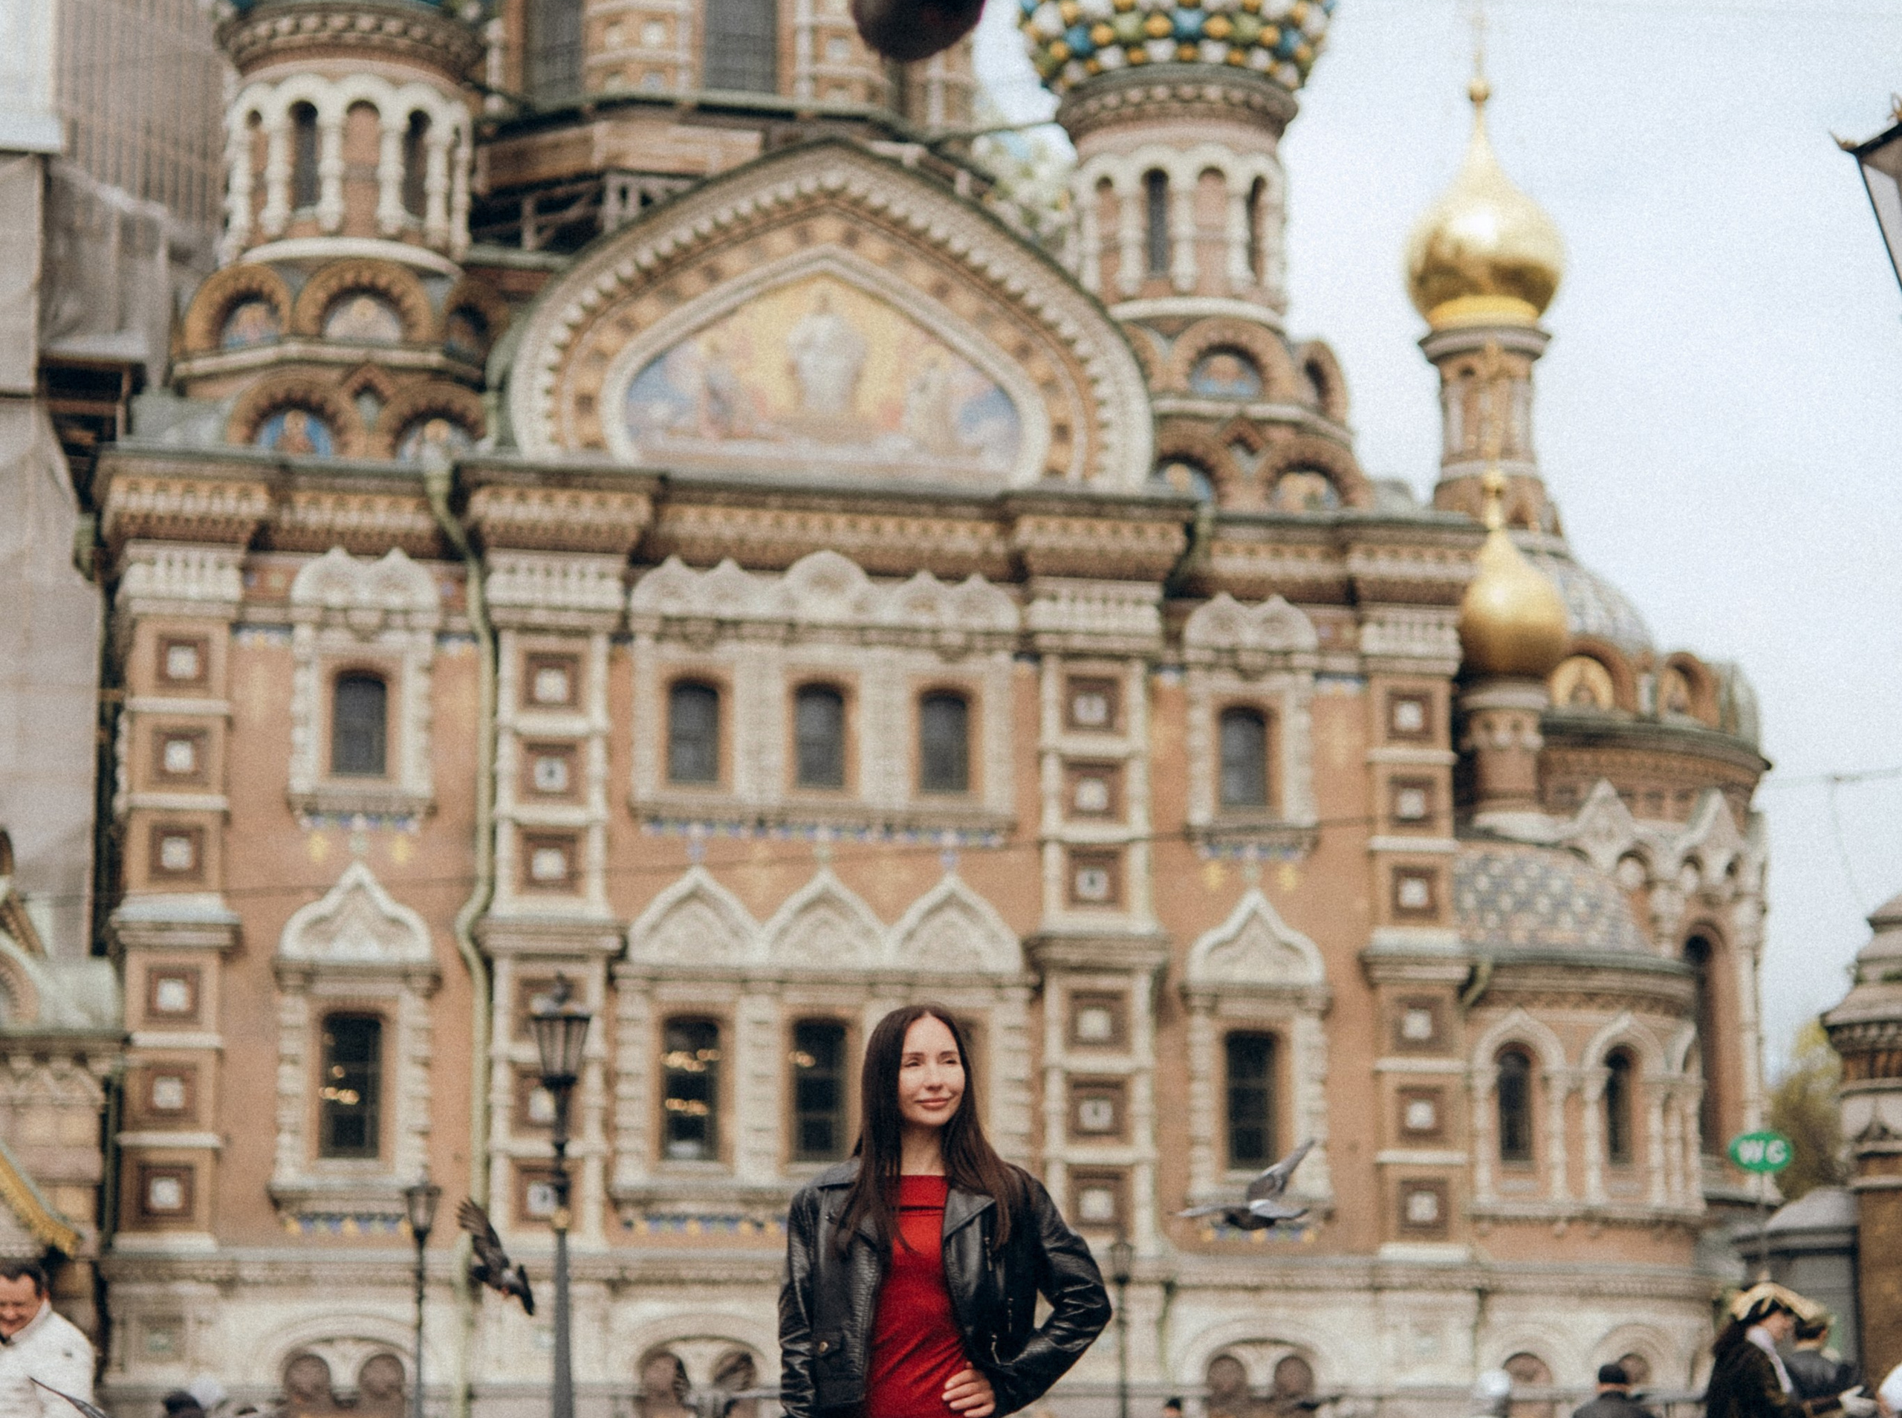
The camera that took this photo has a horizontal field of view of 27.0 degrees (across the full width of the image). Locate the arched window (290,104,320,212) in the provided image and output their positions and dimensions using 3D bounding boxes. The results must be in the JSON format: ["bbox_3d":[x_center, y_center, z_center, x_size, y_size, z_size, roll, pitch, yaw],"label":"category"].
[{"bbox_3d":[-12.962,-11.040,79.424,0.598,2.223,0.300,-3,-11,14],"label":"arched window"}]

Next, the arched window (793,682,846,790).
[{"bbox_3d":[-2.759,0.581,83.092,1.145,2.285,0.300,2,-12,-13],"label":"arched window"}]

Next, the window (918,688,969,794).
[{"bbox_3d":[-0.160,0.683,78.833,1.105,2.120,0.300,3,-12,-16],"label":"window"}]

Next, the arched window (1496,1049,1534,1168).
[{"bbox_3d":[12.147,8.550,85.145,0.869,2.587,0.350,2,-11,-13],"label":"arched window"}]

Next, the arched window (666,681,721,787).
[{"bbox_3d":[-5.361,0.507,82.471,1.175,2.220,0.300,2,-12,-13],"label":"arched window"}]

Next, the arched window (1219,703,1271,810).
[{"bbox_3d":[6.306,1.052,85.213,1.155,2.294,0.300,2,-12,-13],"label":"arched window"}]

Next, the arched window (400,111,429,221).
[{"bbox_3d":[-10.831,-10.944,80.031,0.300,2.139,0.654,-11,-15,43],"label":"arched window"}]

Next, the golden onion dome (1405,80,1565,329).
[{"bbox_3d":[13.861,-13.138,102.728,4.105,6.578,4.105,0,-11,0],"label":"golden onion dome"}]

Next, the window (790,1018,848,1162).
[{"bbox_3d":[-2.574,7.400,76.793,1.156,2.807,0.300,3,-12,-16],"label":"window"}]

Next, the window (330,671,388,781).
[{"bbox_3d":[-11.319,0.338,75.670,1.060,2.077,0.300,3,-12,-16],"label":"window"}]

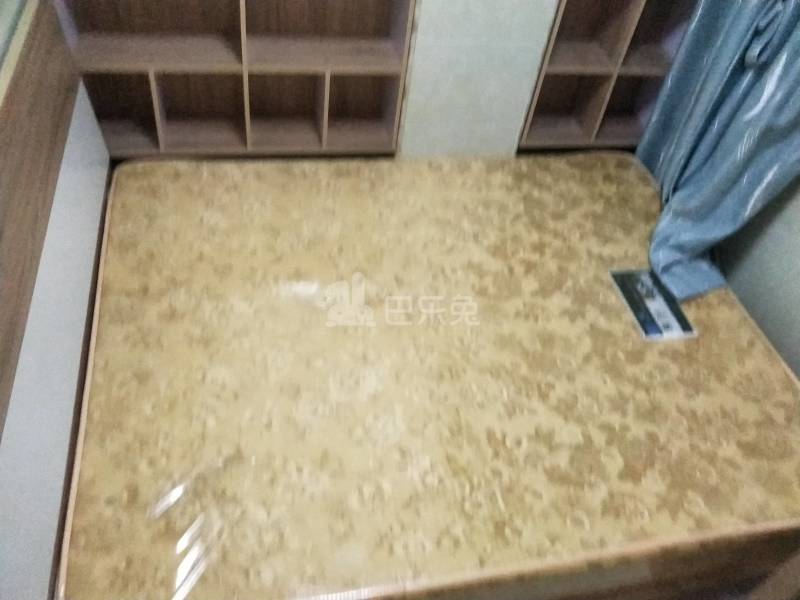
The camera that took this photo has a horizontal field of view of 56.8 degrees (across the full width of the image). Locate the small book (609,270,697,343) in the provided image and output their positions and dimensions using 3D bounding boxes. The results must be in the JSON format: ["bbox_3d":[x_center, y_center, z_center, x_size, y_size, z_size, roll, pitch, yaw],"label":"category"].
[{"bbox_3d":[0.728,0.009,2.145,0.160,0.015,0.270,-3,45,-13],"label":"small book"}]

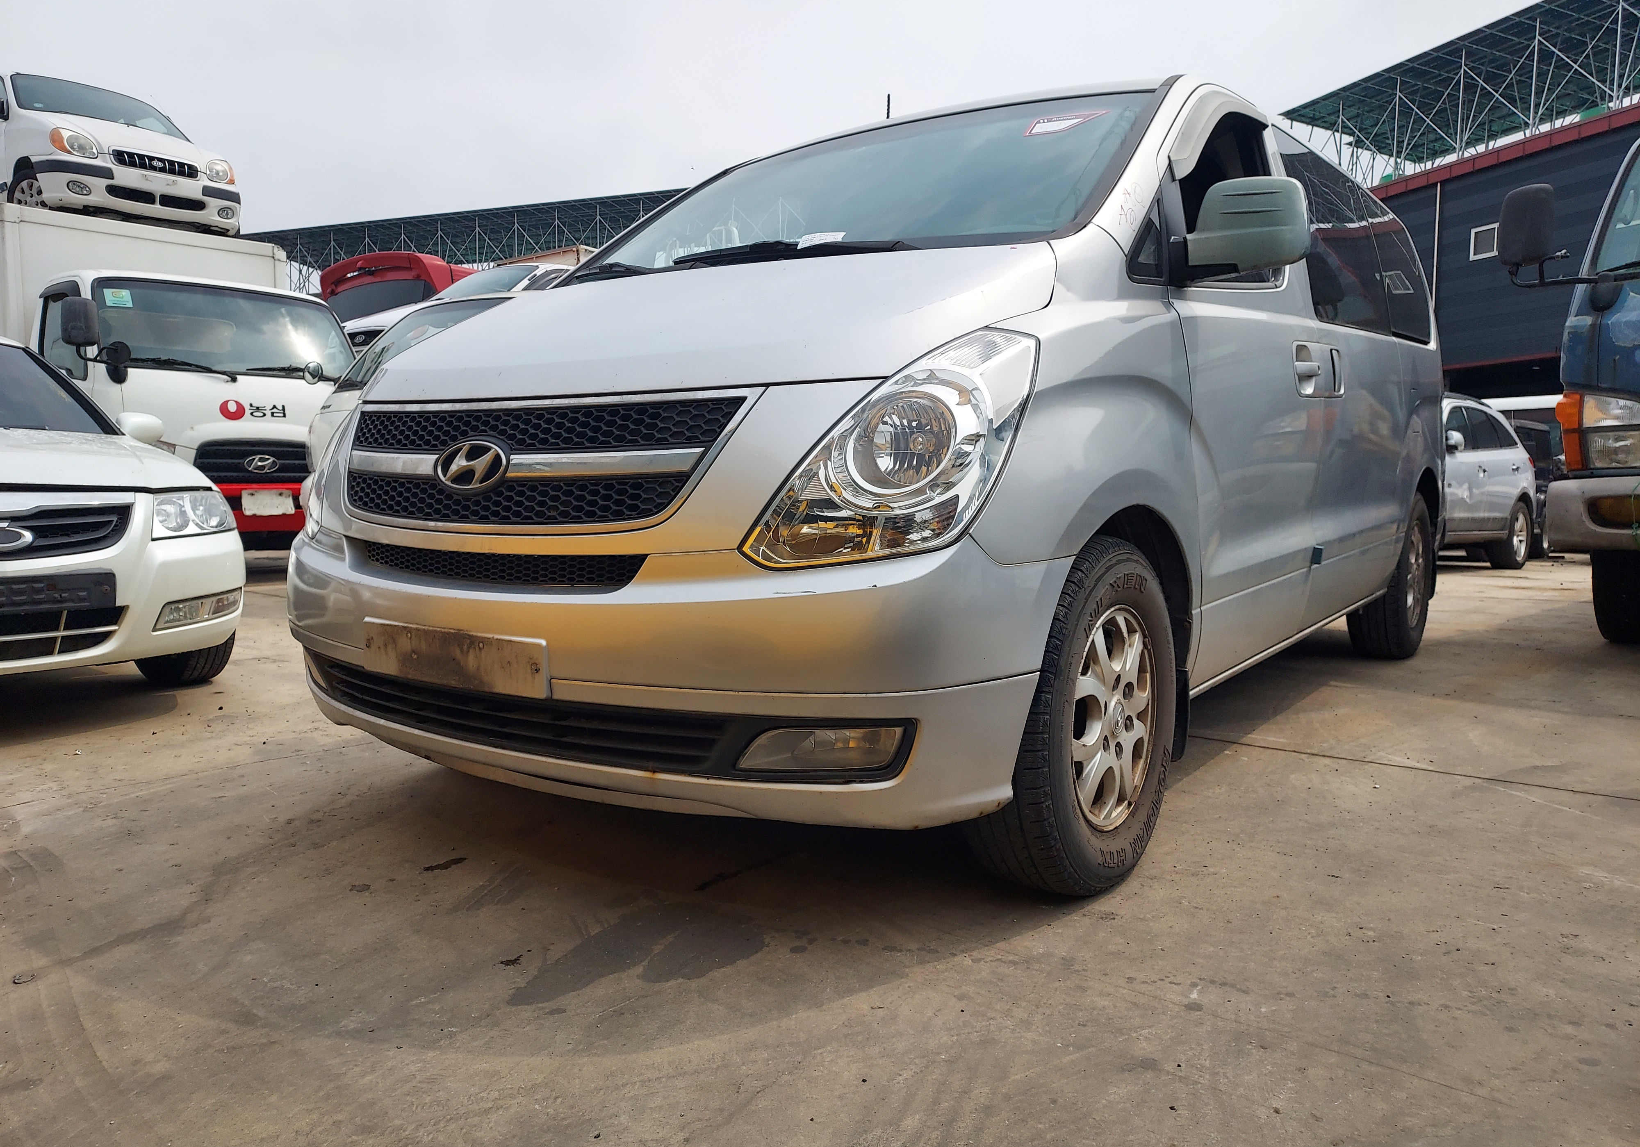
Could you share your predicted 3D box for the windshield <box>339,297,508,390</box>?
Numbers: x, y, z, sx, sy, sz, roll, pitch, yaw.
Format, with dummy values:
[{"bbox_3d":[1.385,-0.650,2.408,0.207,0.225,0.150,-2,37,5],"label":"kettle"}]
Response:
[{"bbox_3d":[-1.934,-1.212,5.881,1.450,0.150,0.836,4,51,37],"label":"windshield"}]

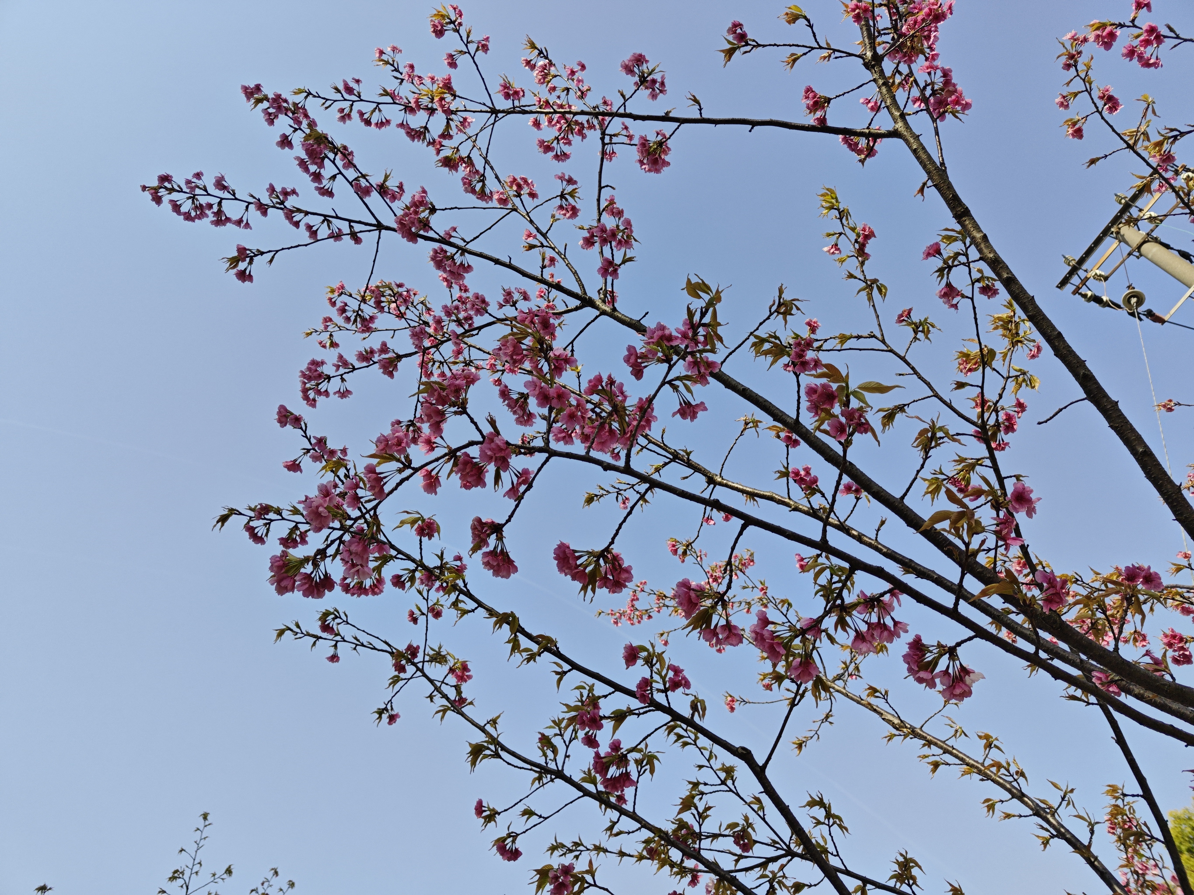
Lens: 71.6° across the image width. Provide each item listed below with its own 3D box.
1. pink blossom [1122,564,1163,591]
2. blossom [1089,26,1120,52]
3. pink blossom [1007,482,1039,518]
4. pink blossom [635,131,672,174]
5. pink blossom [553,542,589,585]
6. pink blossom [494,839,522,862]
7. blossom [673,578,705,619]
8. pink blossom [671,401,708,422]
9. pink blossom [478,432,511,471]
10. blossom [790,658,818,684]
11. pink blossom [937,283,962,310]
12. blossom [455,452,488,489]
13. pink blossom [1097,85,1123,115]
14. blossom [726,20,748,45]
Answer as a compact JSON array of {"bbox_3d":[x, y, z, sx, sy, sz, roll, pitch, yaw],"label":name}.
[{"bbox_3d":[0.803,0.191,1.220,0.059,0.038,0.037,0,-55,0],"label":"pink blossom"},{"bbox_3d":[1.012,-0.817,1.650,0.058,0.050,0.048,0,-55,0],"label":"blossom"},{"bbox_3d":[0.576,0.071,1.120,0.043,0.036,0.049,0,-84,-3],"label":"pink blossom"},{"bbox_3d":[0.110,-0.571,1.600,0.068,0.079,0.070,0,-55,0],"label":"pink blossom"},{"bbox_3d":[-0.039,0.177,1.270,0.056,0.064,0.053,35,-62,-21],"label":"pink blossom"},{"bbox_3d":[-0.177,0.804,1.650,0.054,0.040,0.045,0,-49,0],"label":"pink blossom"},{"bbox_3d":[0.122,0.201,1.100,0.036,0.042,0.053,-25,-76,-34],"label":"blossom"},{"bbox_3d":[0.155,-0.061,1.380,0.061,0.042,0.034,0,-49,0],"label":"pink blossom"},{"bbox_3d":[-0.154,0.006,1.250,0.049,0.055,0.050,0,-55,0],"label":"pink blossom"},{"bbox_3d":[0.263,0.283,1.050,0.037,0.034,0.033,0,-49,-4],"label":"blossom"},{"bbox_3d":[0.639,-0.274,1.500,0.046,0.042,0.049,0,-53,7],"label":"pink blossom"},{"bbox_3d":[-0.193,0.035,1.270,0.049,0.054,0.049,-21,-58,14],"label":"blossom"},{"bbox_3d":[0.992,-0.672,1.600,0.047,0.053,0.048,30,-61,-19],"label":"pink blossom"},{"bbox_3d":[0.296,-0.878,1.750,0.045,0.051,0.040,0,-24,34],"label":"blossom"}]

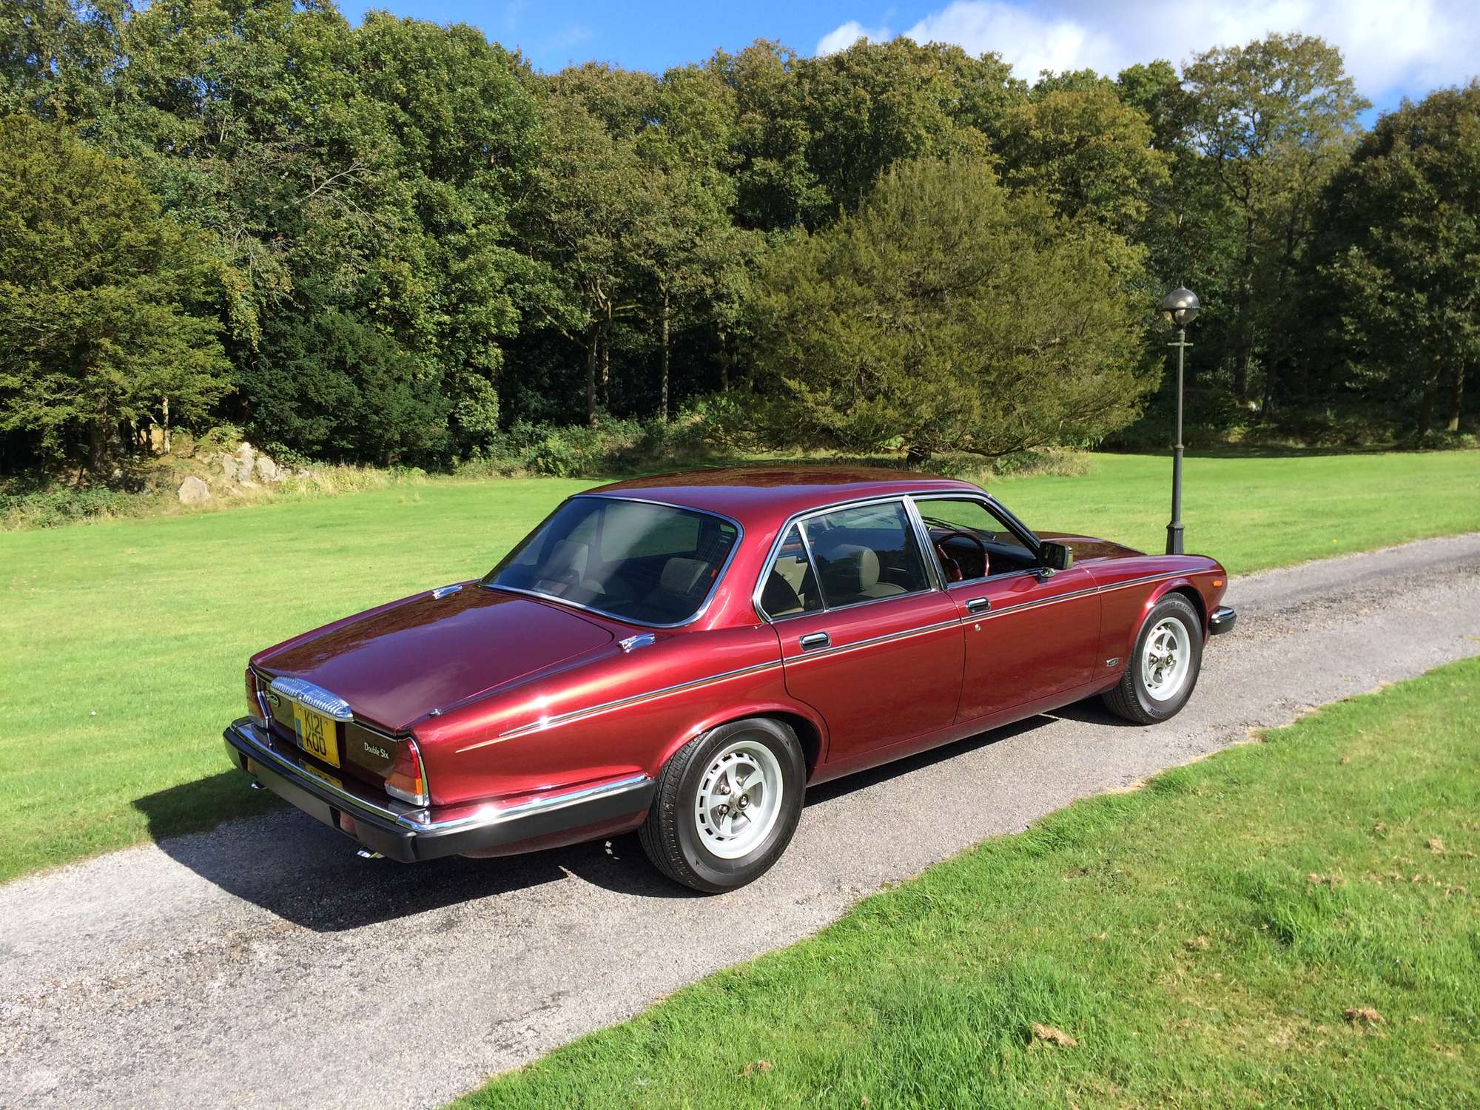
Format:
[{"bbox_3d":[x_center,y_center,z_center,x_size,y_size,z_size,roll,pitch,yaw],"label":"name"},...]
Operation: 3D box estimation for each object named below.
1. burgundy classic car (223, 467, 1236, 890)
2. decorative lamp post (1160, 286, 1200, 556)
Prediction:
[{"bbox_3d":[0.402,0.274,5.972,4.950,1.380,1.800,-9,12,-40],"label":"burgundy classic car"},{"bbox_3d":[3.970,-1.176,11.600,0.360,2.570,0.360,-1,8,0],"label":"decorative lamp post"}]

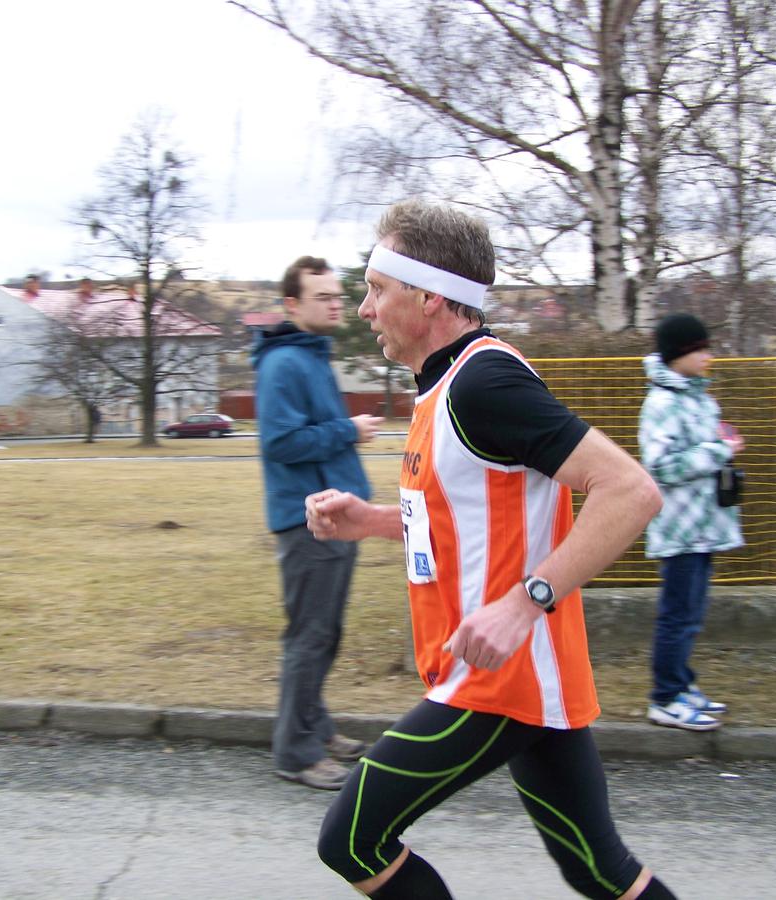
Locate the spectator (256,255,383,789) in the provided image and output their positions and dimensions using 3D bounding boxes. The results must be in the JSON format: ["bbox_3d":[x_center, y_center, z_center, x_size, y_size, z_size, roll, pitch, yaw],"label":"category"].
[{"bbox_3d":[-0.259,0.237,4.591,0.440,1.800,0.490,2,6,18],"label":"spectator"}]

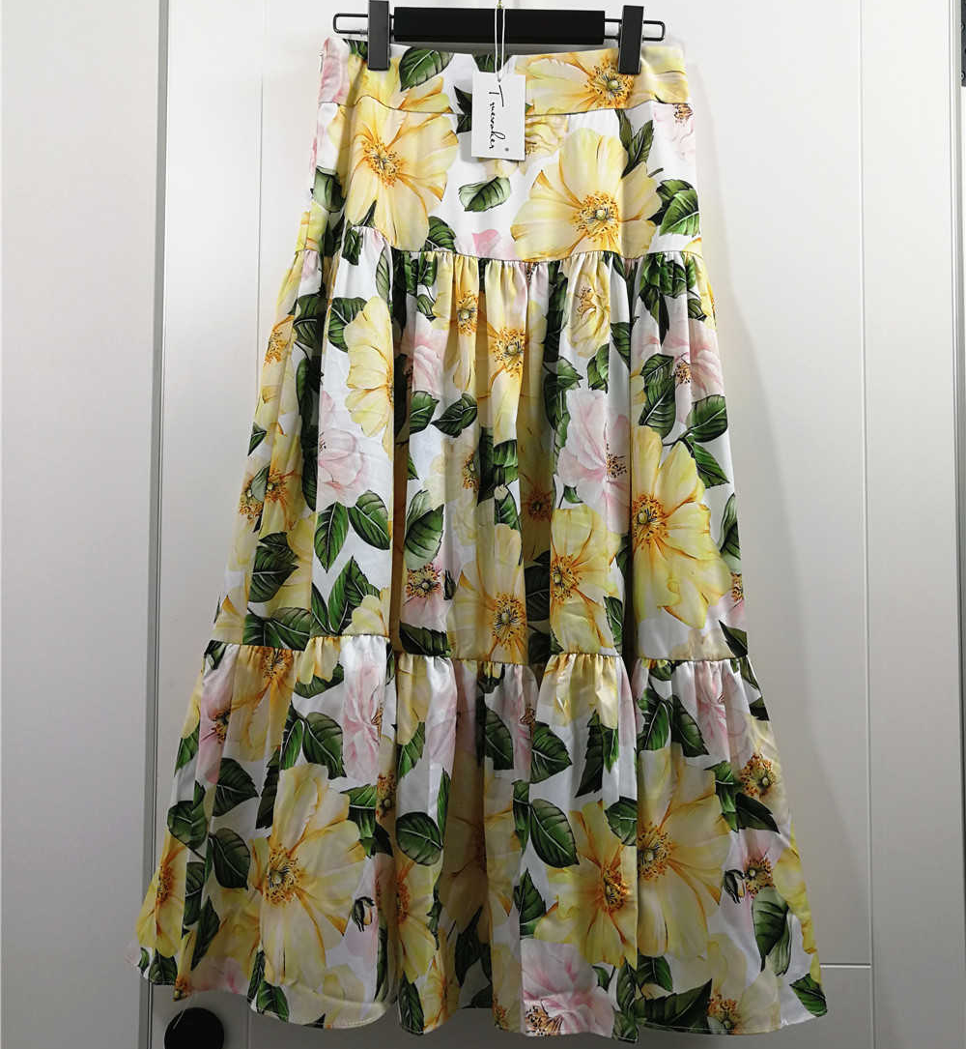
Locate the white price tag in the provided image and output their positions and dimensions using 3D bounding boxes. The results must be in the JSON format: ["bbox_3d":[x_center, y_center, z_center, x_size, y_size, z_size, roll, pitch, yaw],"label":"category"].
[{"bbox_3d":[0.015,-0.386,0.950,0.050,0.081,0.003,1,-3,-3],"label":"white price tag"}]

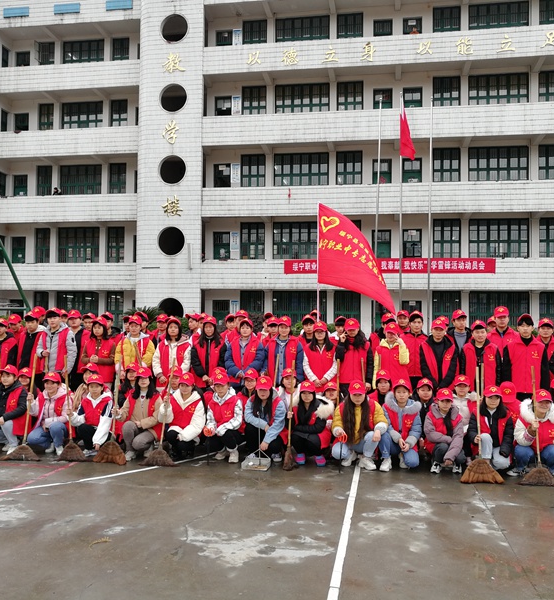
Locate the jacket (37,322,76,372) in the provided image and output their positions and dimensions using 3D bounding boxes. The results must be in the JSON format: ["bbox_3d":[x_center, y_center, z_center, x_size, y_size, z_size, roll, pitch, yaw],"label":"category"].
[{"bbox_3d":[-3.043,0.658,8.650,0.550,0.700,0.340,0,-2,12],"label":"jacket"}]

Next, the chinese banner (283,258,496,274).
[{"bbox_3d":[5.031,-1.507,28.496,9.505,0.630,0.060,0,-3,10],"label":"chinese banner"}]

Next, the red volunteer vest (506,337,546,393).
[{"bbox_3d":[3.086,0.801,7.750,0.490,0.690,0.300,0,-2,14],"label":"red volunteer vest"}]

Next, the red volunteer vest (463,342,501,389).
[{"bbox_3d":[2.662,0.875,8.150,0.480,0.680,0.310,0,-1,12],"label":"red volunteer vest"}]

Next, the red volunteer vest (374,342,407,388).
[{"bbox_3d":[1.480,0.863,8.100,0.450,0.600,0.280,0,-3,10],"label":"red volunteer vest"}]

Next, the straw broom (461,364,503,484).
[{"bbox_3d":[2.130,1.297,6.500,0.450,1.240,0.160,0,-1,10],"label":"straw broom"}]

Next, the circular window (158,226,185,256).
[{"bbox_3d":[-5.072,-2.817,30.000,1.400,1.400,0.250,0,-1,10],"label":"circular window"}]

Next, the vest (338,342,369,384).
[{"bbox_3d":[0.969,0.804,7.900,0.440,0.580,0.280,0,-3,7],"label":"vest"}]

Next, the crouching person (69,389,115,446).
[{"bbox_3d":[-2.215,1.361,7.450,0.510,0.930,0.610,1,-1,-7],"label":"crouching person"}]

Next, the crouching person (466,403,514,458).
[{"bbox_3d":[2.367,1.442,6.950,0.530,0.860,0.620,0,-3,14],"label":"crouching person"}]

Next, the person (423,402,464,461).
[{"bbox_3d":[1.897,1.422,7.058,0.530,0.950,0.680,0,-1,9],"label":"person"}]

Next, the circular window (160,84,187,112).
[{"bbox_3d":[-4.840,-9.450,29.286,1.320,1.320,0.250,0,-2,9],"label":"circular window"}]

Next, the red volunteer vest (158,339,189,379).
[{"bbox_3d":[-1.395,0.860,8.450,0.440,0.660,0.300,1,-2,0],"label":"red volunteer vest"}]

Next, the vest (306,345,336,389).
[{"bbox_3d":[0.579,0.902,8.400,0.450,0.680,0.290,1,-1,0],"label":"vest"}]

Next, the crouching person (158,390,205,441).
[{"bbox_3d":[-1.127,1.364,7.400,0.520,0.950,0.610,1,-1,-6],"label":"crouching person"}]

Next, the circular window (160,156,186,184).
[{"bbox_3d":[-5.091,-6.326,30.602,1.300,1.300,0.250,0,-3,10],"label":"circular window"}]

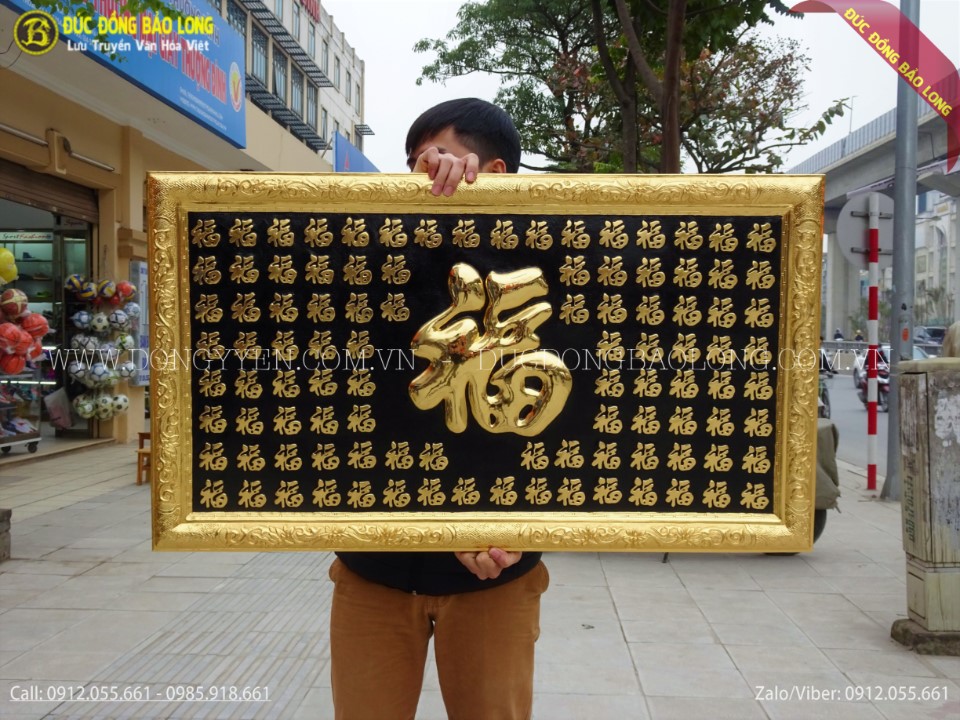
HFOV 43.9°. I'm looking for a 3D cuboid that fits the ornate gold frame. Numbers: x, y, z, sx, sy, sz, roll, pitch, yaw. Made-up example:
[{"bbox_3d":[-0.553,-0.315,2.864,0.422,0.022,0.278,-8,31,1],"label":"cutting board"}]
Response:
[{"bbox_3d":[0.009,0.009,1.900,1.070,0.607,0.045,0,5,-1],"label":"ornate gold frame"}]

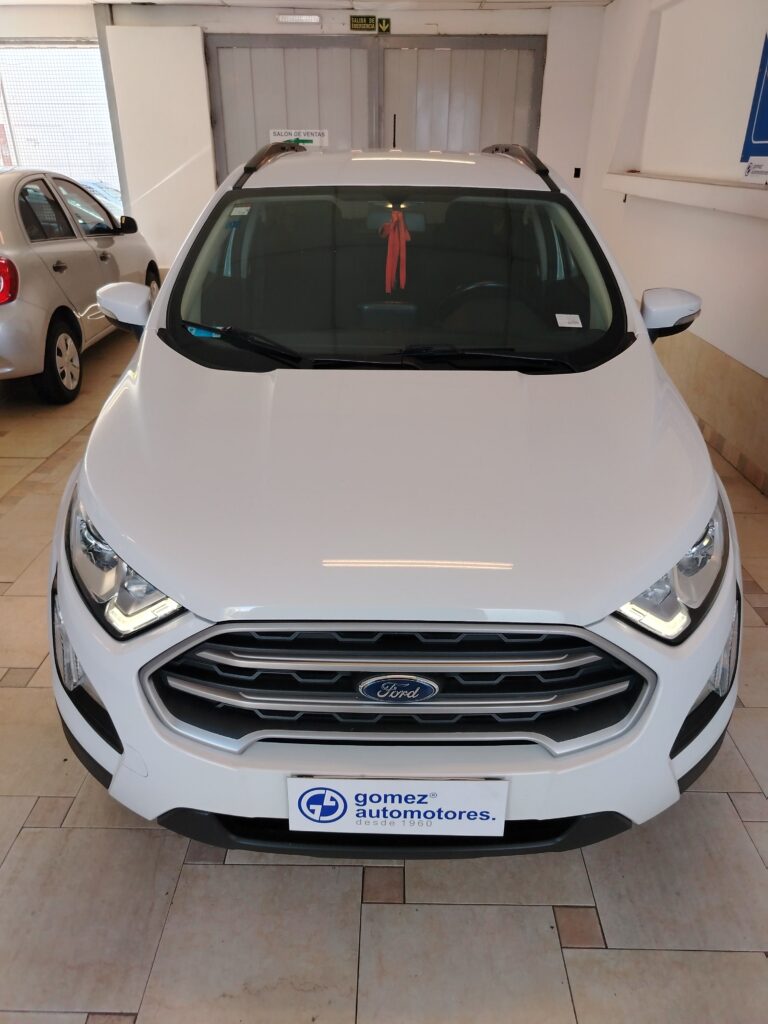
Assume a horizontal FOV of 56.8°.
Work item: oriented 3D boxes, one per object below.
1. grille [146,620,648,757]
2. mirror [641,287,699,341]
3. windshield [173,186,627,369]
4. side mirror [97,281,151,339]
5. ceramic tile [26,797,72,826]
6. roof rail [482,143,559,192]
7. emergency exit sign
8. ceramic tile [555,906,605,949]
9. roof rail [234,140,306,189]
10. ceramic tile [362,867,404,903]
[{"bbox_3d":[0.027,0.304,1.276,0.970,0.270,0.150,0,26,0],"label":"grille"},{"bbox_3d":[0.964,-0.676,2.393,0.215,0.180,0.145,0,26,0],"label":"mirror"},{"bbox_3d":[0.042,-0.778,2.338,1.420,0.110,0.877,0,56,0],"label":"windshield"},{"bbox_3d":[-0.880,-0.690,2.407,0.215,0.180,0.145,0,26,0],"label":"side mirror"},{"bbox_3d":[-0.900,0.814,1.917,0.100,0.010,0.100,0,26,1],"label":"ceramic tile"},{"bbox_3d":[0.603,-1.625,3.318,0.085,0.160,1.760,-1,26,-2],"label":"roof rail"},{"bbox_3d":[-0.223,-5.308,7.717,0.279,0.139,0.012,0,26,0],"label":"emergency exit sign"},{"bbox_3d":[0.449,0.955,1.629,0.100,0.010,0.100,0,26,1],"label":"ceramic tile"},{"bbox_3d":[-0.491,-1.633,3.326,0.085,0.160,1.760,1,26,2],"label":"roof rail"},{"bbox_3d":[0.000,0.908,1.725,0.100,0.010,0.100,0,26,1],"label":"ceramic tile"}]

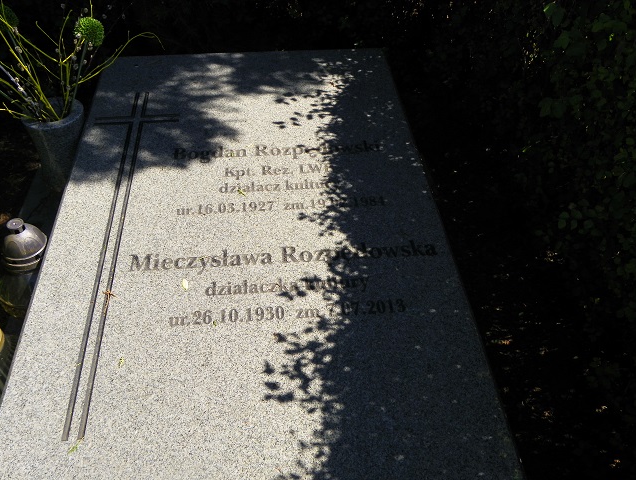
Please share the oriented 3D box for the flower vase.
[{"bbox_3d":[-0.774,-0.283,1.782,0.173,0.235,0.173,-1,45,-7],"label":"flower vase"}]

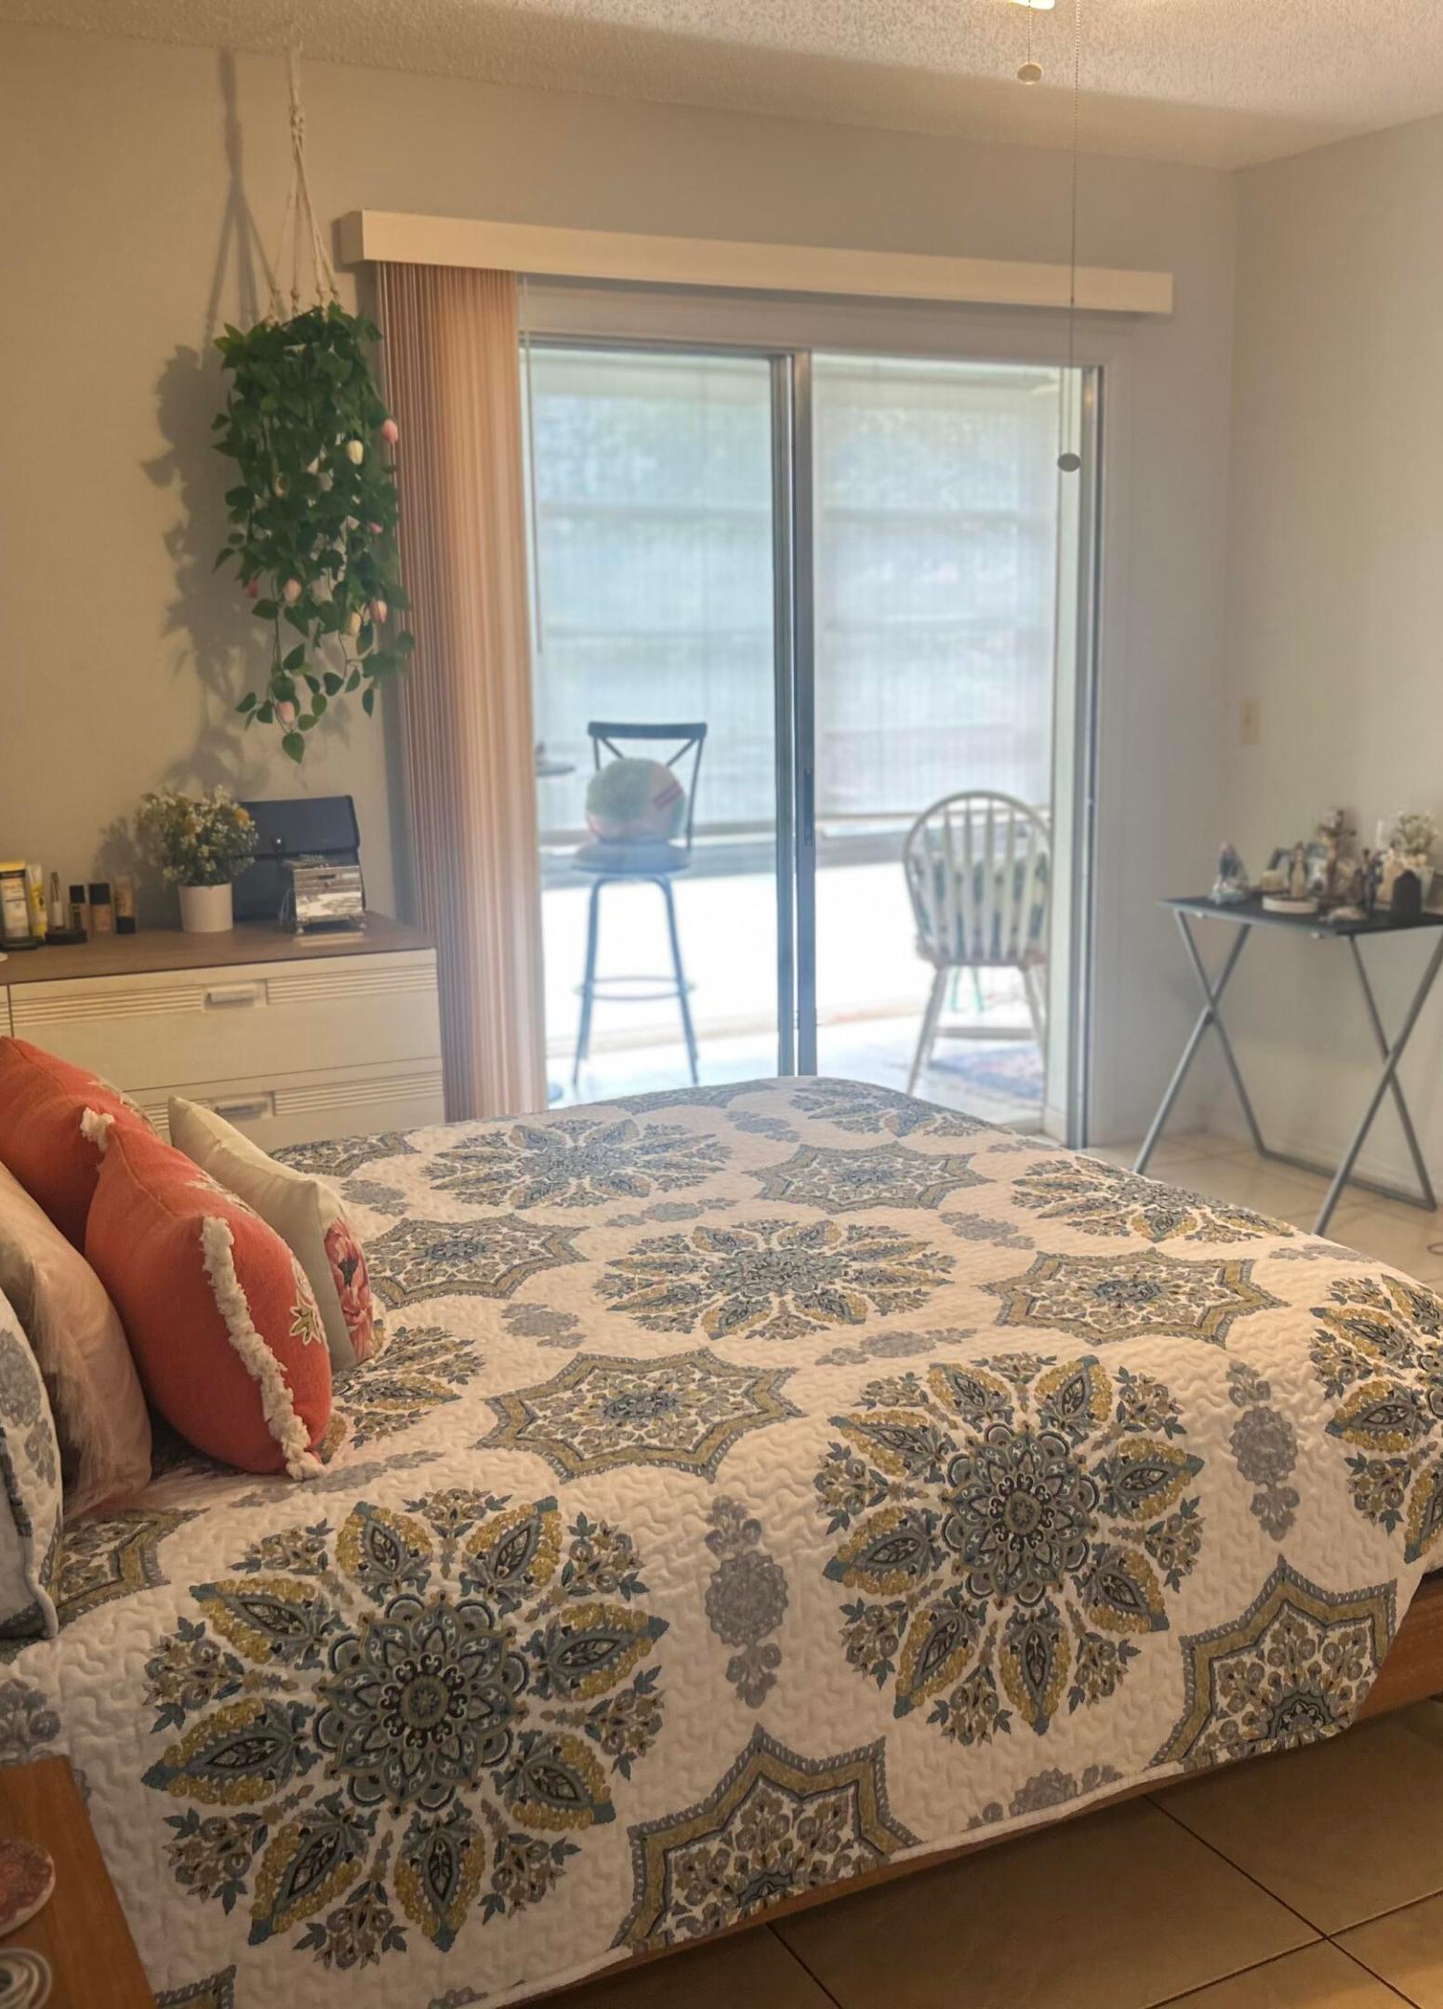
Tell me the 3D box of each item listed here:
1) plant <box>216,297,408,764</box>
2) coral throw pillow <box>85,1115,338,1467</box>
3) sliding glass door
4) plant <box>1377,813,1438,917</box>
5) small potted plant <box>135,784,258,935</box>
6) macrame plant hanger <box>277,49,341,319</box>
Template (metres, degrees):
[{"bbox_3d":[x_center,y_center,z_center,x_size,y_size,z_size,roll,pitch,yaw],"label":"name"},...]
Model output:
[{"bbox_3d":[-0.780,-0.887,3.837,0.340,0.860,0.330,-6,12,-27],"label":"plant"},{"bbox_3d":[-0.494,0.270,1.932,0.164,0.276,0.401,-26,19,-21],"label":"coral throw pillow"},{"bbox_3d":[0.145,-0.513,4.731,1.777,1.974,0.105,-6,11,-26],"label":"sliding glass door"},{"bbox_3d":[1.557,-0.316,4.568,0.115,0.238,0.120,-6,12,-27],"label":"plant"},{"bbox_3d":[-1.013,-0.280,3.896,0.224,0.284,0.197,-6,11,-26],"label":"small potted plant"},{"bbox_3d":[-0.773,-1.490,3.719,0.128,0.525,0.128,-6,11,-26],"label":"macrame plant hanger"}]

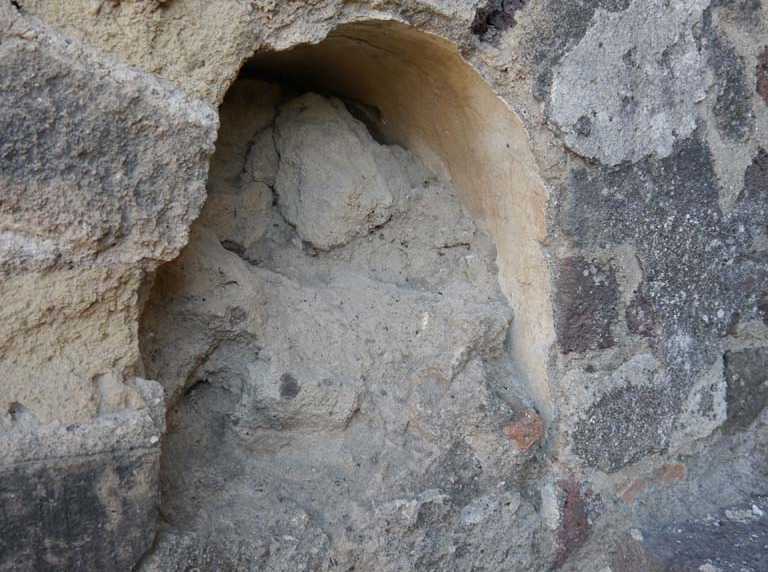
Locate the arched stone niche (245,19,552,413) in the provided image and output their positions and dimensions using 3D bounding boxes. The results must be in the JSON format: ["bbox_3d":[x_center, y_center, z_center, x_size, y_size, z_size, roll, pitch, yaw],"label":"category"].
[{"bbox_3d":[-0.025,-0.060,0.965,0.370,0.430,0.240,0,0,-25],"label":"arched stone niche"}]

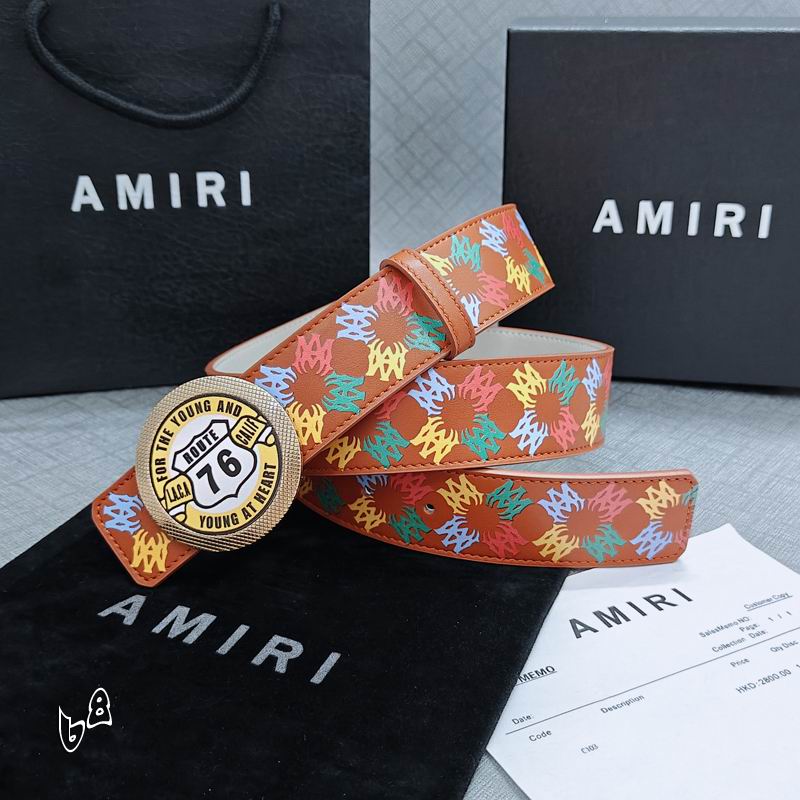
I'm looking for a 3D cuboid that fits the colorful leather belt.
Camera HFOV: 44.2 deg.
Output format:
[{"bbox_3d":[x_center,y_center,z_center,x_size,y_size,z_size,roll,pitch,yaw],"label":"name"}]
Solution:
[{"bbox_3d":[0.000,-0.011,0.384,0.224,0.110,0.135,0,25,0],"label":"colorful leather belt"}]

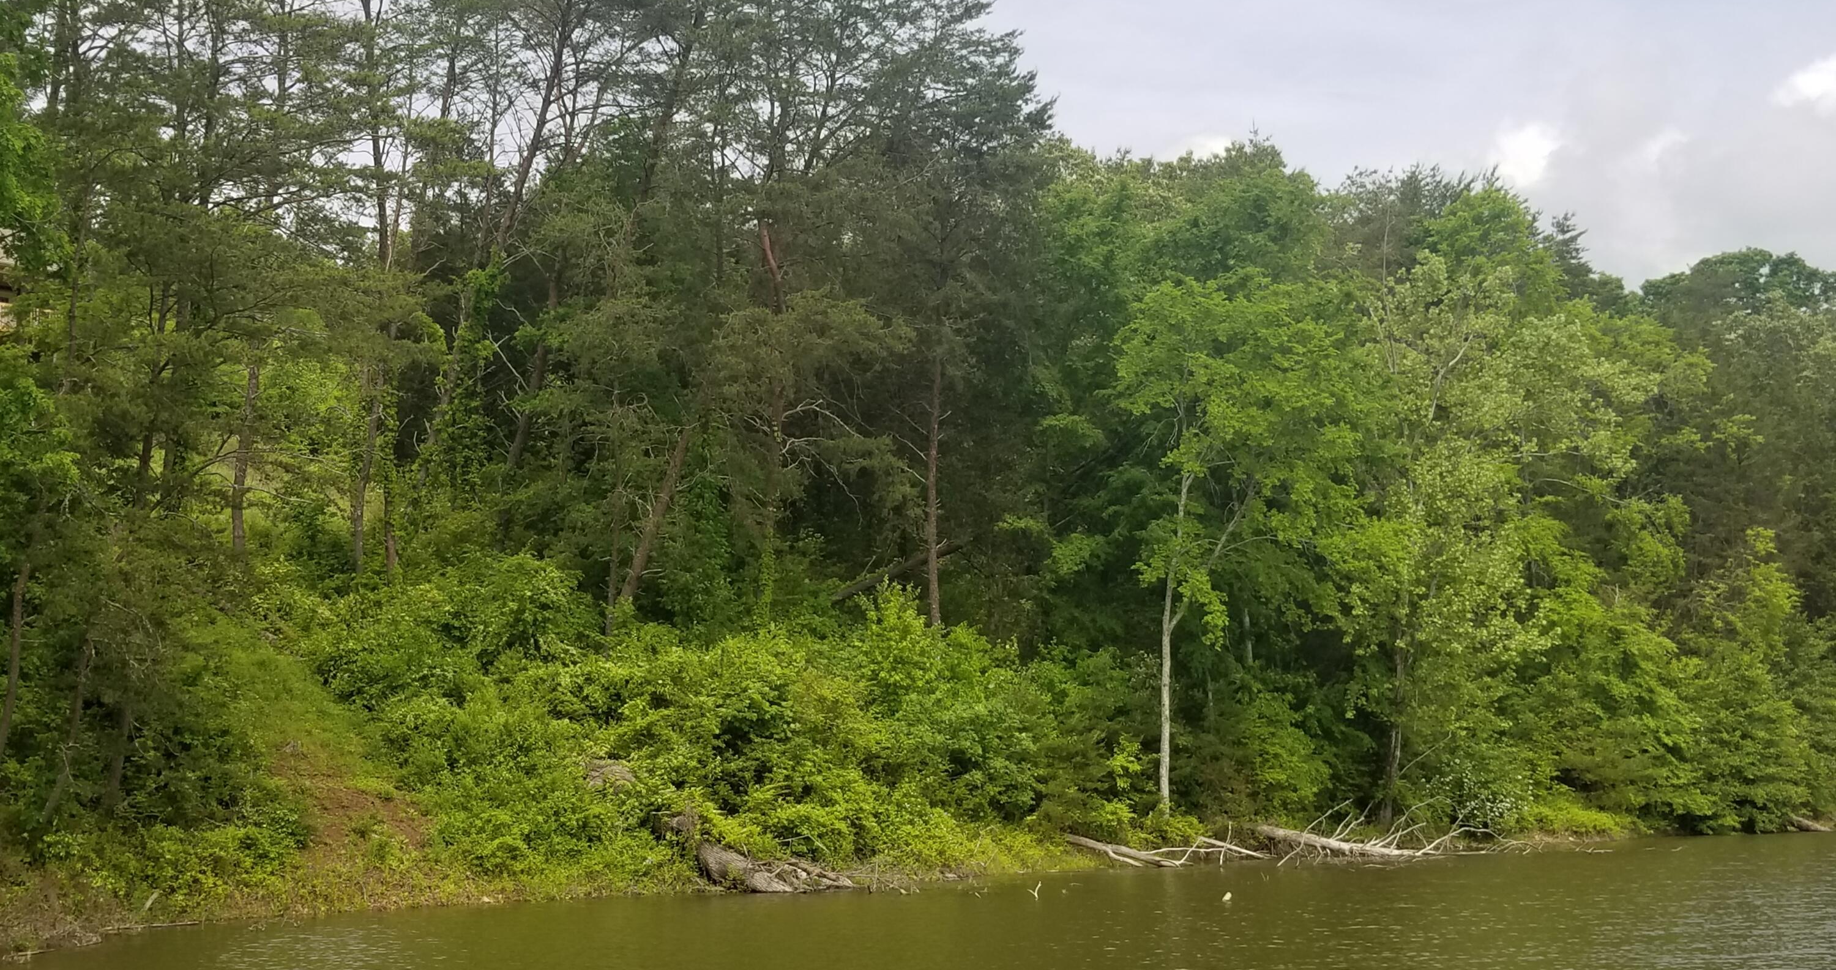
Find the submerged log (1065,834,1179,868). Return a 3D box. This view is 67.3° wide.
[{"bbox_3d":[4.402,7.893,29.700,2.500,0.650,0.650,0,-11,0],"label":"submerged log"}]

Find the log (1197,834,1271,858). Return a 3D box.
[{"bbox_3d":[7.146,8.221,31.300,1.700,0.480,0.500,0,-11,0],"label":"log"}]

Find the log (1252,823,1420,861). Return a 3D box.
[{"bbox_3d":[9.837,8.401,32.500,4.000,0.750,0.800,0,-11,0],"label":"log"}]

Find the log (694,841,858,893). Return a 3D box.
[{"bbox_3d":[-2.543,6.847,24.700,2.950,0.850,1.000,0,-11,0],"label":"log"}]

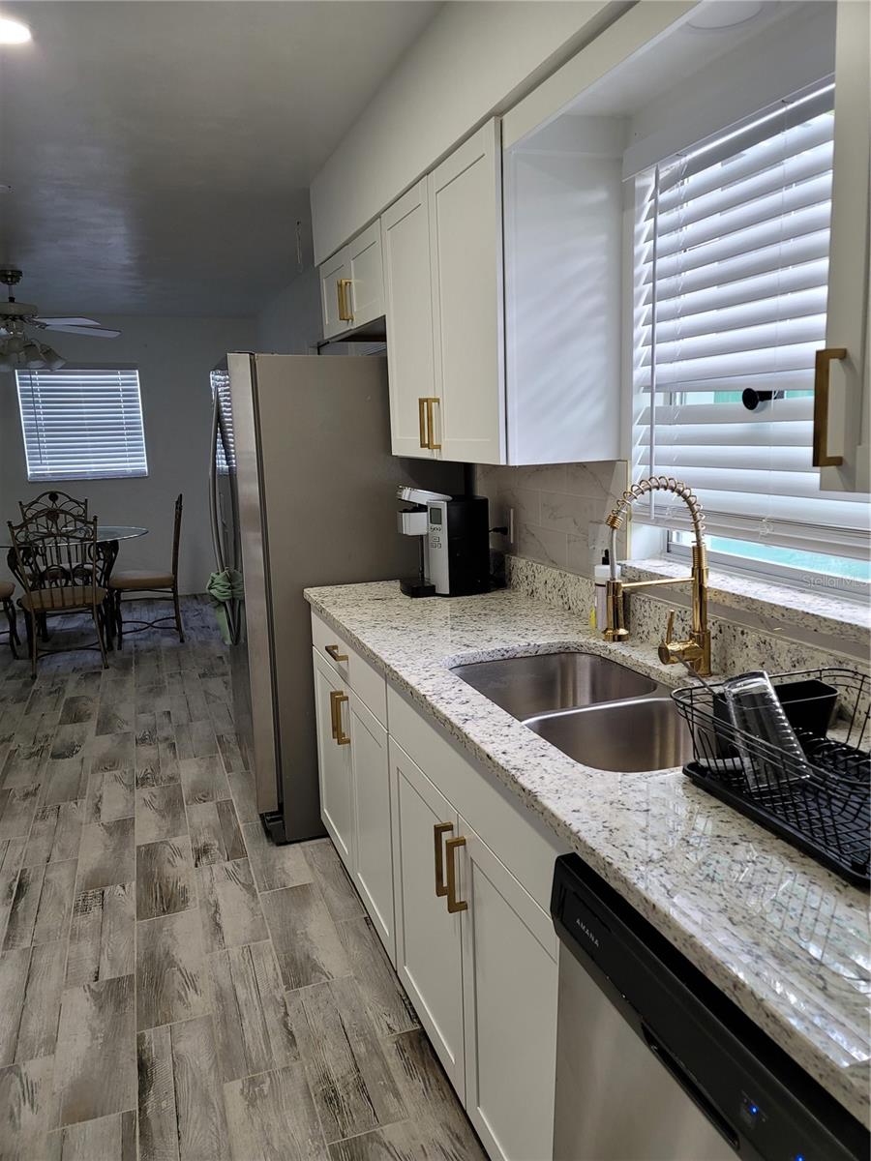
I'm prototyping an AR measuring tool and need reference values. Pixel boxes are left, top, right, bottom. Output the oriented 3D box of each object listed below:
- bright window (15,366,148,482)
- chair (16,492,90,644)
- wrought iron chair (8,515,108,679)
[{"bbox_3d":[-2.993,-1.337,7.132,0.940,0.940,0.060,-5,11,-19],"label":"bright window"},{"bbox_3d":[-2.853,-0.131,6.356,0.495,1.020,0.515,-6,11,-21],"label":"chair"},{"bbox_3d":[-2.353,0.053,5.293,0.495,1.010,0.515,-6,11,-25],"label":"wrought iron chair"}]

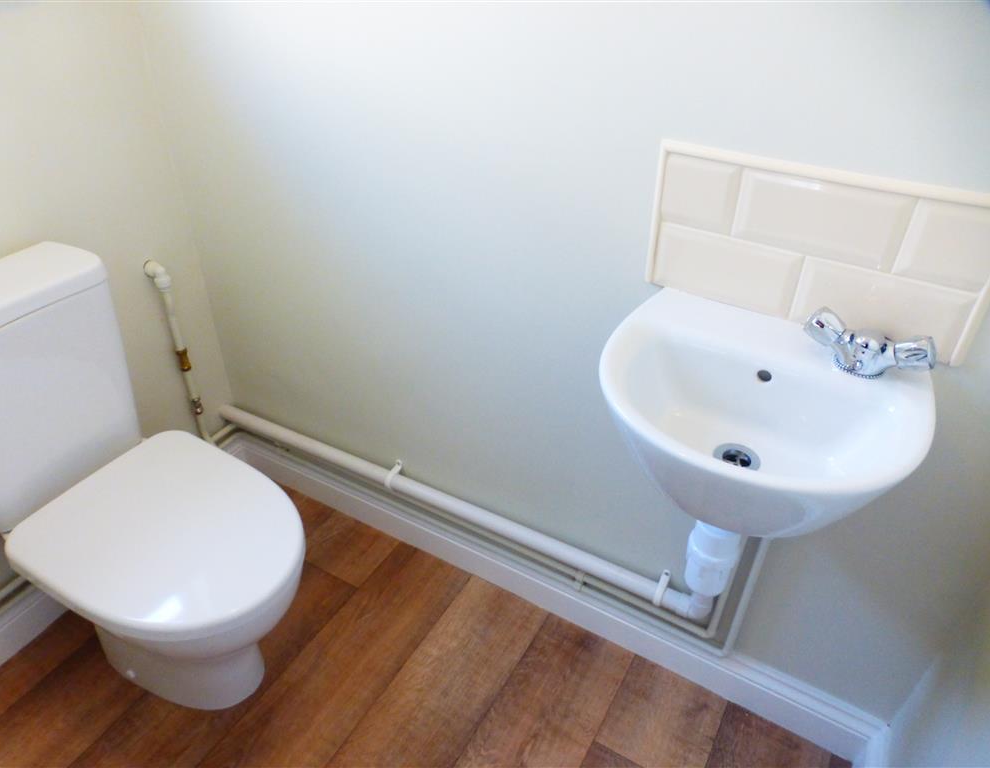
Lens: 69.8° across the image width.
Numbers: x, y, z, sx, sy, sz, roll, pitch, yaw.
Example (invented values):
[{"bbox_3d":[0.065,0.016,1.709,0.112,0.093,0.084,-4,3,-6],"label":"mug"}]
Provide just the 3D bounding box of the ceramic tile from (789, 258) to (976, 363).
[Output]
[{"bbox_3d":[0.494,-0.097,0.915,0.200,0.100,0.010,19,39,24],"label":"ceramic tile"}]

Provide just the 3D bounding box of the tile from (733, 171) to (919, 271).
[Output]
[{"bbox_3d":[0.408,-0.208,0.900,0.200,0.100,0.010,19,39,24],"label":"tile"}]

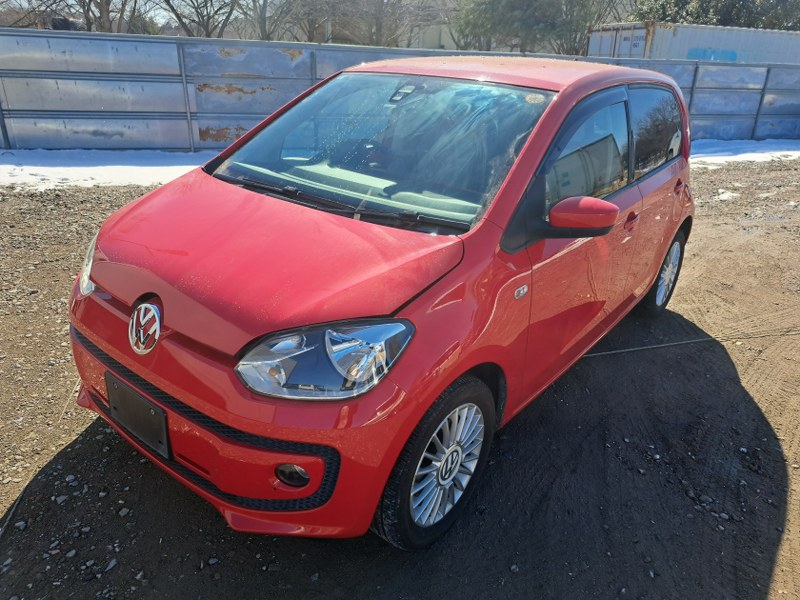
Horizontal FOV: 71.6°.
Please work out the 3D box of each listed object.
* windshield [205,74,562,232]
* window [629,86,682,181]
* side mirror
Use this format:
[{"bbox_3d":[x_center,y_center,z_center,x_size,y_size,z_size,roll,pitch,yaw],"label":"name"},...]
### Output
[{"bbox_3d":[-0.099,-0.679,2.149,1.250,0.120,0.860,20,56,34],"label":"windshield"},{"bbox_3d":[1.306,-0.880,2.810,0.060,0.400,0.730,-2,14,41],"label":"window"},{"bbox_3d":[0.573,-0.262,1.754,0.195,0.140,0.120,14,25,23],"label":"side mirror"}]

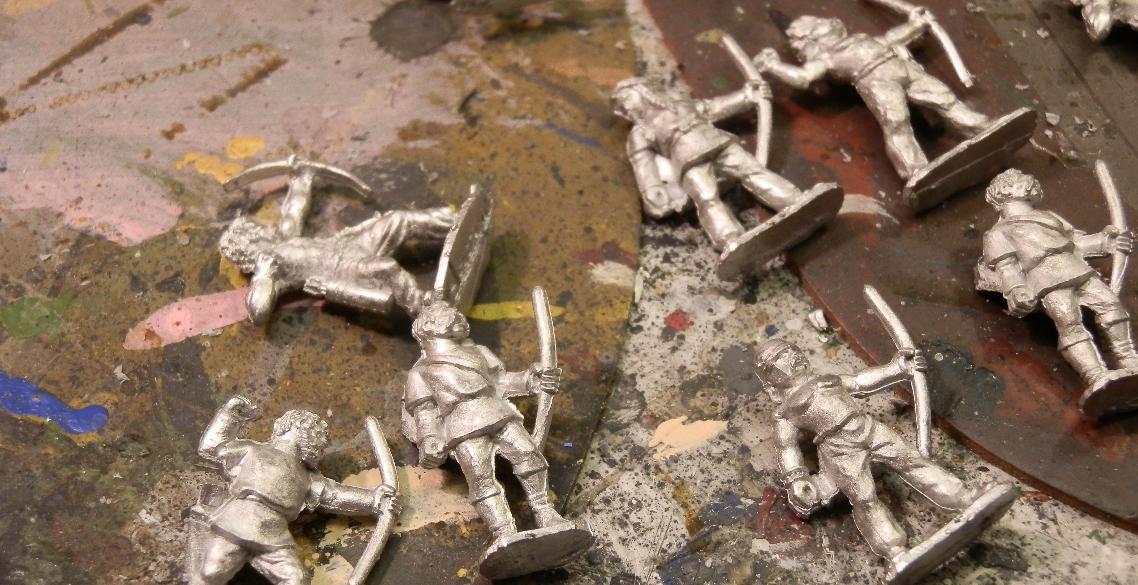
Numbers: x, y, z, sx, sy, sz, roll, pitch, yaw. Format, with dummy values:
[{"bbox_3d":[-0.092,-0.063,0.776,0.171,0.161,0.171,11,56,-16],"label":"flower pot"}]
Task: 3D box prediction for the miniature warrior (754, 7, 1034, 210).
[{"bbox_3d":[0.037,-0.023,0.227,0.024,0.009,0.030,-33,52,-17],"label":"miniature warrior"}]

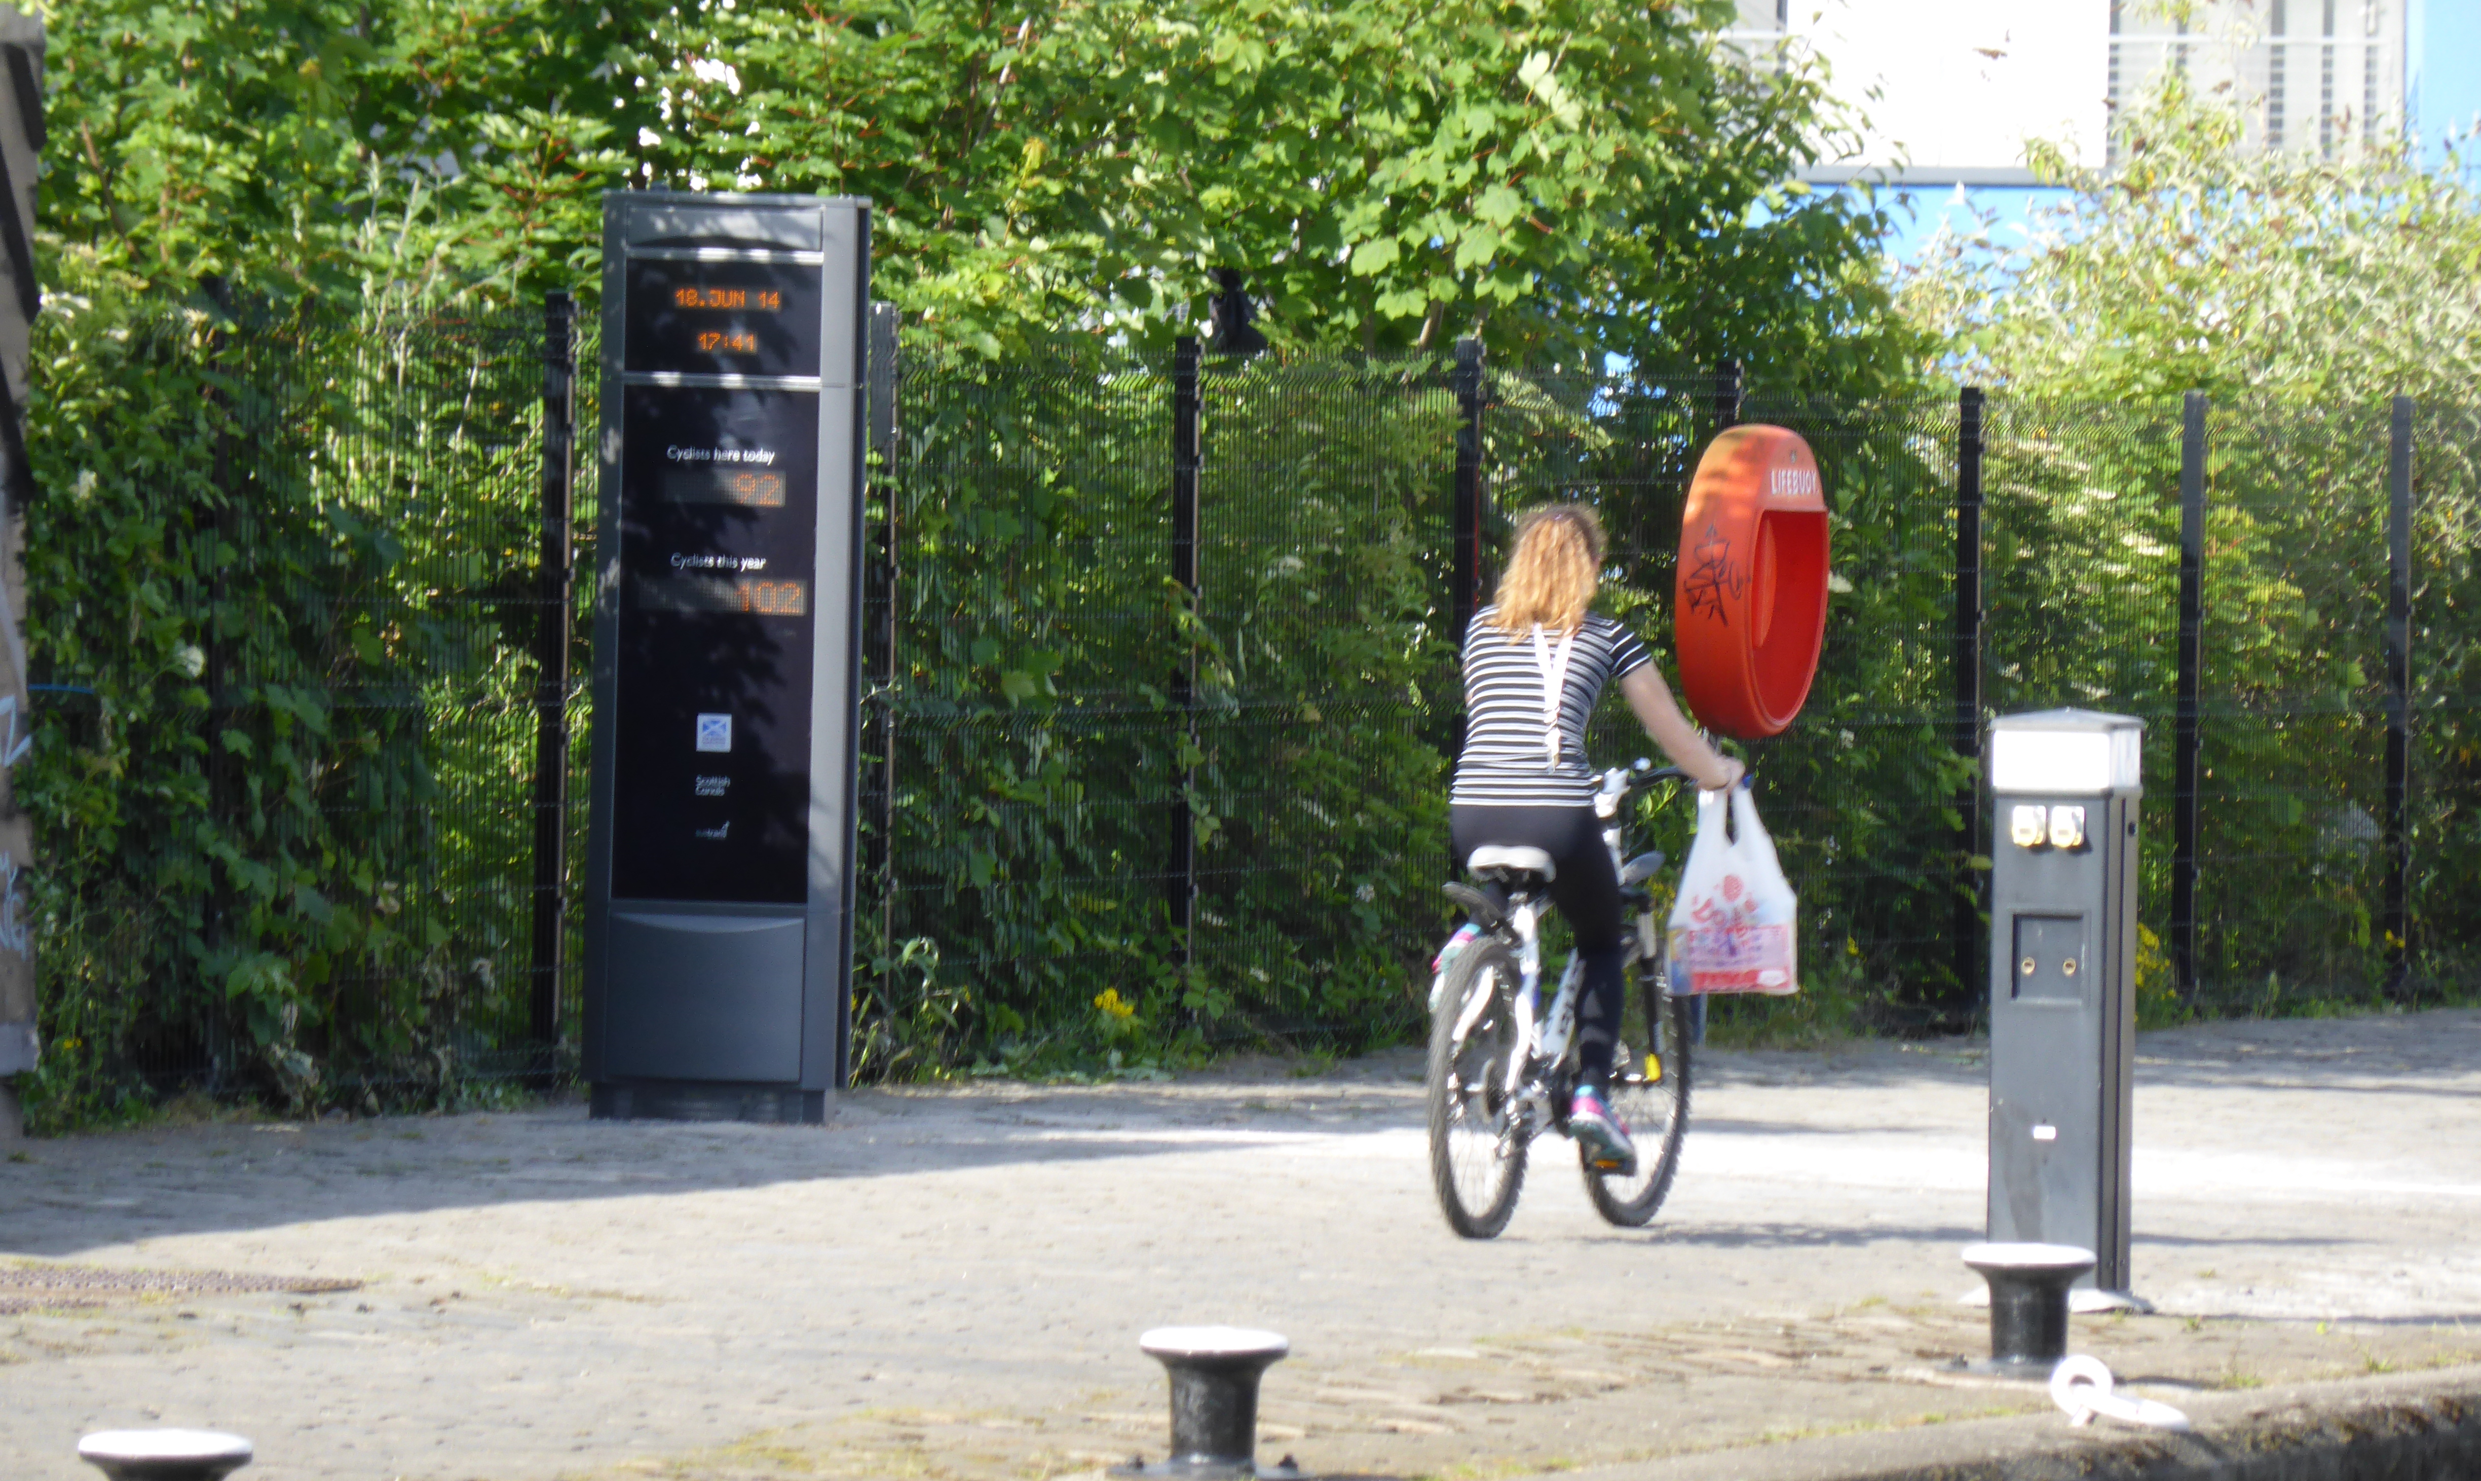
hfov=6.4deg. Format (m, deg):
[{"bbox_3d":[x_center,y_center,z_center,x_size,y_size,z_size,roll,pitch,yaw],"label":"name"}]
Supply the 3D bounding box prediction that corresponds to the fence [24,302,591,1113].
[{"bbox_3d":[-2.180,-0.089,52.850,0.090,1.900,3.950,1,1,17],"label":"fence"}]

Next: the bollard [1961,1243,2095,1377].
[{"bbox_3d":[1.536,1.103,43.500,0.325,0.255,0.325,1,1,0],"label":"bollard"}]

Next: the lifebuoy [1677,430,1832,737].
[{"bbox_3d":[1.437,-0.444,62.800,0.230,0.880,0.830,1,1,17],"label":"lifebuoy"}]

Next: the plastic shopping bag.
[{"bbox_3d":[1.101,0.334,50.100,0.270,0.470,0.150,1,1,-20],"label":"plastic shopping bag"}]

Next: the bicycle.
[{"bbox_3d":[0.710,0.569,49.900,0.600,1.040,1.700,1,1,18],"label":"bicycle"}]

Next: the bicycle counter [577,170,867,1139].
[{"bbox_3d":[-1.208,-0.195,52.800,0.610,2.170,0.190,1,1,17],"label":"bicycle counter"}]

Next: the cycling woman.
[{"bbox_3d":[0.740,0.218,49.900,0.550,1.500,0.800,1,1,18],"label":"cycling woman"}]

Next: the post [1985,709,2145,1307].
[{"bbox_3d":[1.731,0.552,47.000,0.280,1.240,0.280,1,1,17],"label":"post"}]

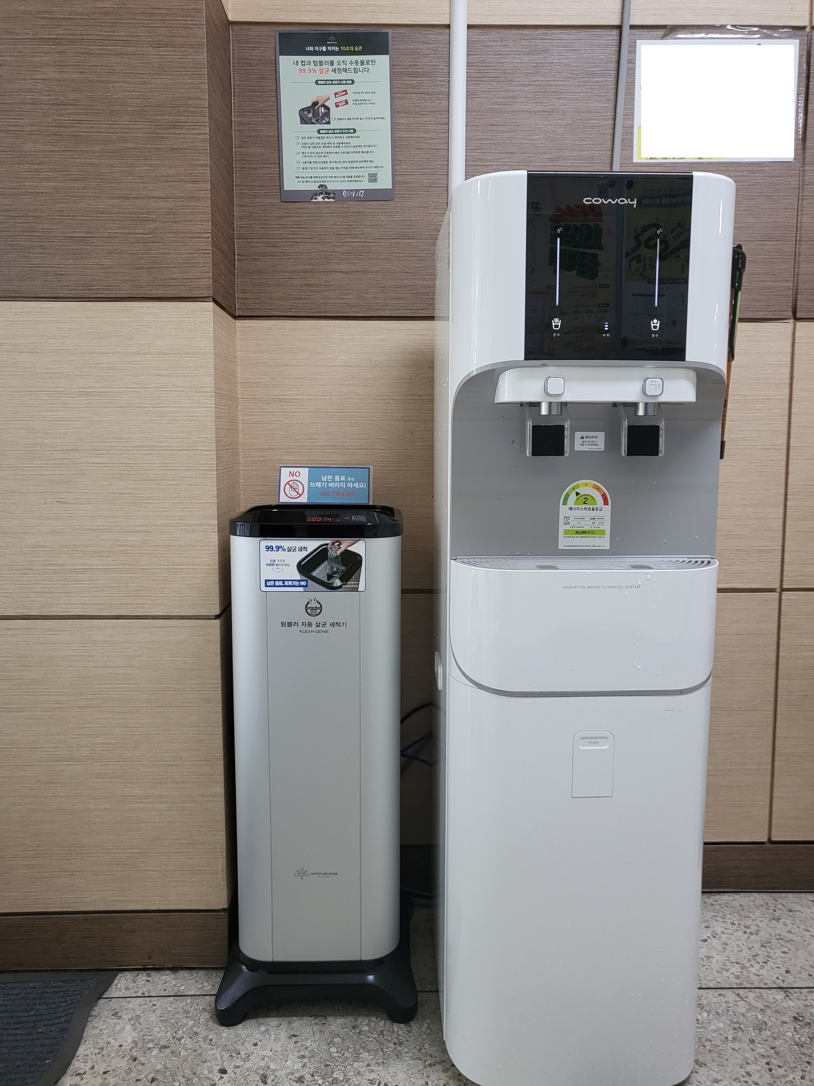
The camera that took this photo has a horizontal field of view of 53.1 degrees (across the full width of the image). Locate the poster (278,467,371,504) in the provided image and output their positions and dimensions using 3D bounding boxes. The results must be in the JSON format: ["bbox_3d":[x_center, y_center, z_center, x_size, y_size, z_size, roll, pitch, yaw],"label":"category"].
[{"bbox_3d":[-0.152,-0.107,1.520,0.174,0.071,0.004,0,6,-1],"label":"poster"}]

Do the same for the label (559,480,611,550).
[{"bbox_3d":[0.249,-0.039,1.138,0.072,0.098,0.004,0,6,-1],"label":"label"}]

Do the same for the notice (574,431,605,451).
[{"bbox_3d":[0.253,-0.140,1.127,0.042,0.026,0.004,0,6,-1],"label":"notice"}]

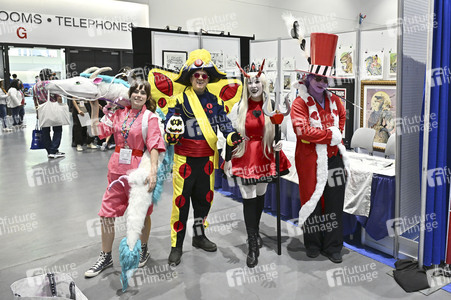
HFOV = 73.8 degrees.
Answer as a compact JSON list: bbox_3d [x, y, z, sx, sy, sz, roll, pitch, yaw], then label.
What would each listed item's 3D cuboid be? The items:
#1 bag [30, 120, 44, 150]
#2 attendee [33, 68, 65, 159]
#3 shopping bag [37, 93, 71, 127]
[{"bbox_3d":[-3.650,-0.295,5.880,0.260,0.560,0.100,-3,9,-18],"label":"bag"},{"bbox_3d":[-3.531,-0.709,6.000,0.570,1.750,0.430,7,12,37],"label":"attendee"},{"bbox_3d":[-3.270,-0.775,5.750,0.540,0.670,0.160,-4,10,-22],"label":"shopping bag"}]

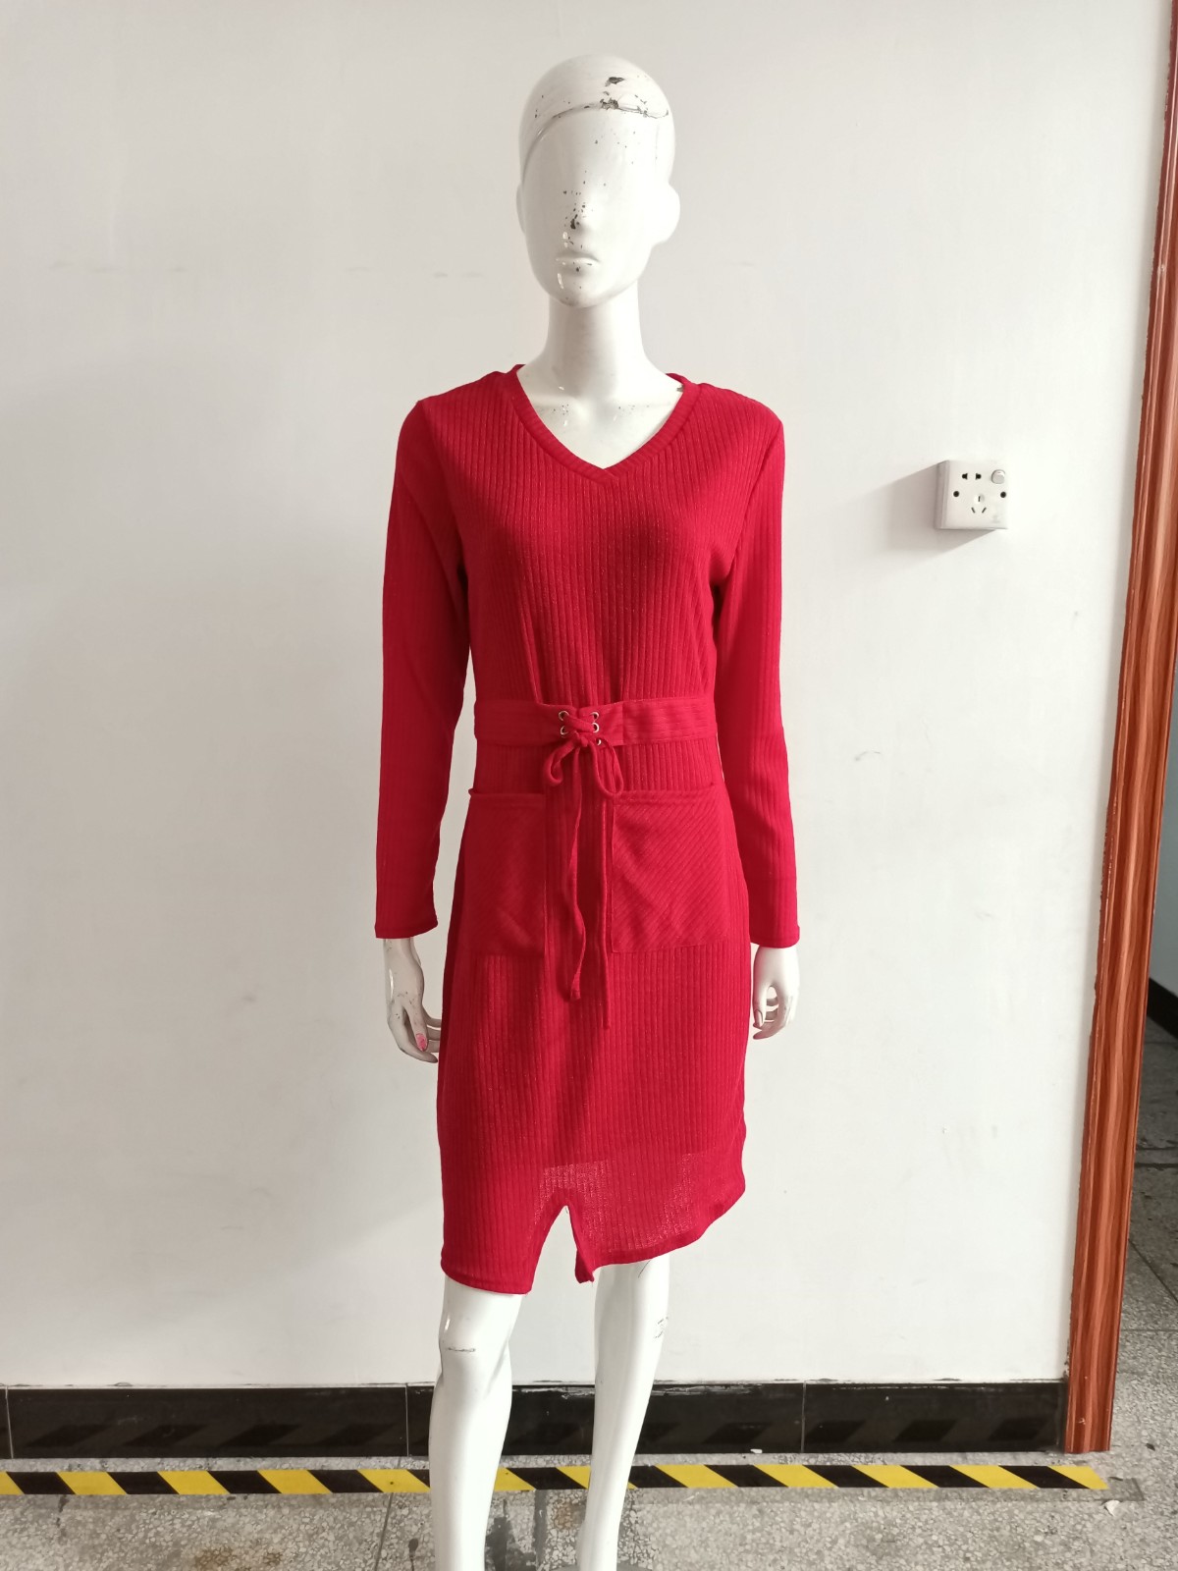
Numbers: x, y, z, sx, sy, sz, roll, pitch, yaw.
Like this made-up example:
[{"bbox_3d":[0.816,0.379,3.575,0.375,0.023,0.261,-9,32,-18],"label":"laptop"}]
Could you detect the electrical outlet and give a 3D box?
[{"bbox_3d":[0.498,-0.374,1.469,0.086,0.086,0.039,0,10,0],"label":"electrical outlet"}]

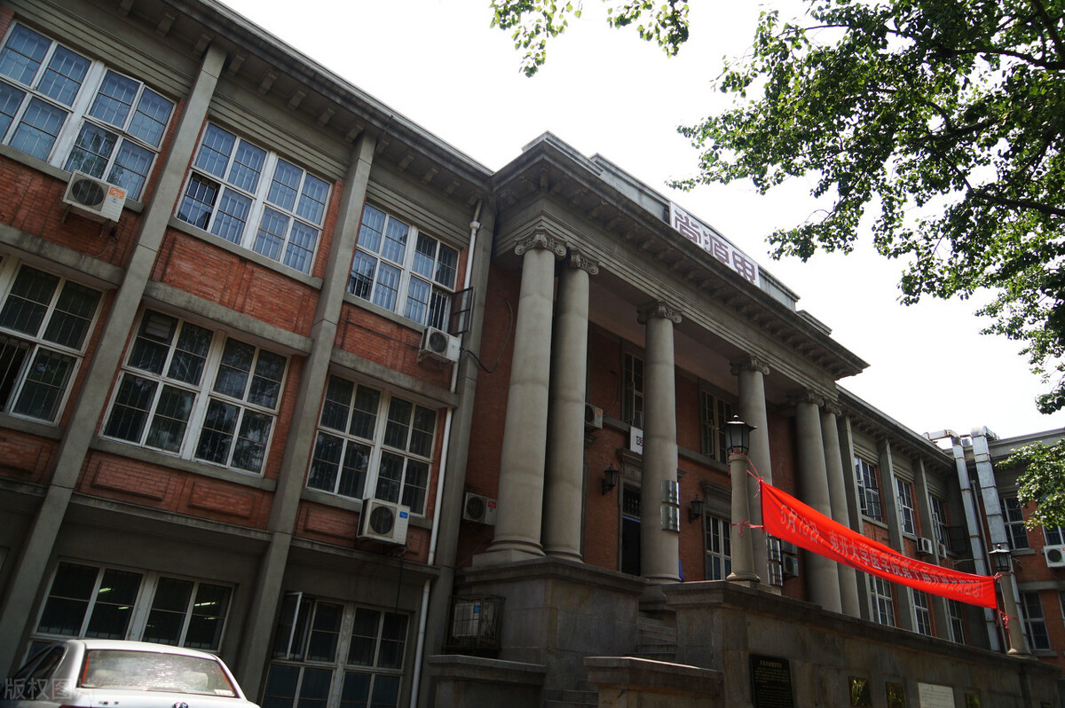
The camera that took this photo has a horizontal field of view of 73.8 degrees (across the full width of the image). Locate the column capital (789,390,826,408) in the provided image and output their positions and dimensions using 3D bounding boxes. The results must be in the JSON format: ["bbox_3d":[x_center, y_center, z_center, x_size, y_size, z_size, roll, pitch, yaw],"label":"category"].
[{"bbox_3d":[8.466,1.552,21.859,0.840,0.513,0.840,24,-32,-35],"label":"column capital"}]

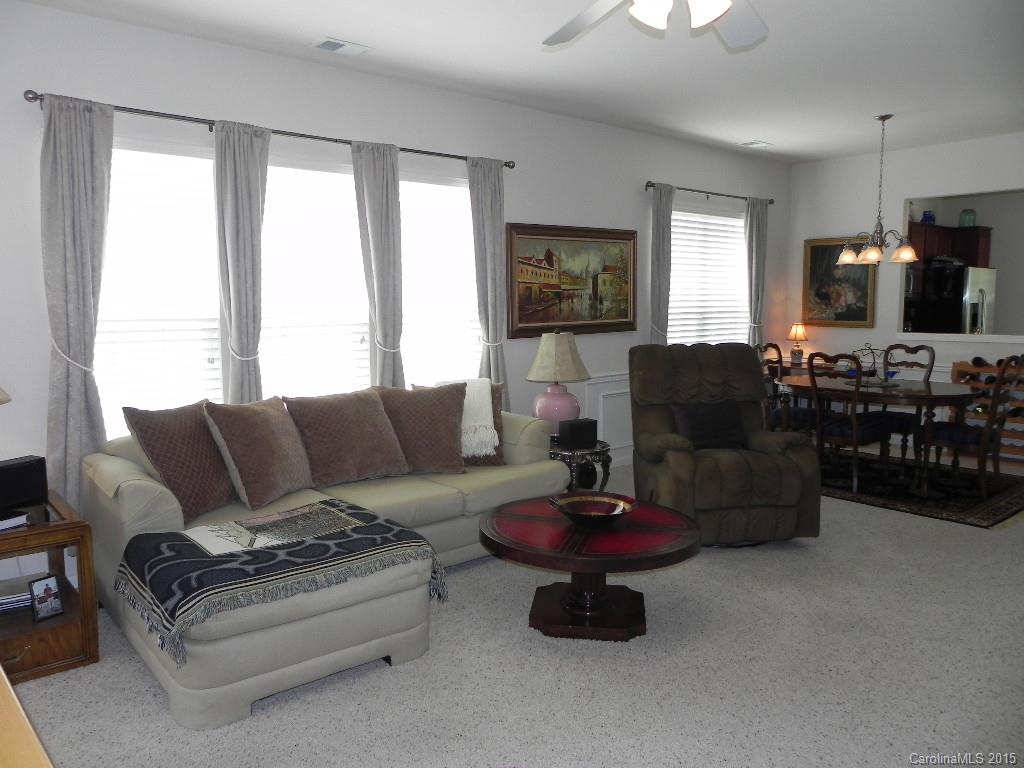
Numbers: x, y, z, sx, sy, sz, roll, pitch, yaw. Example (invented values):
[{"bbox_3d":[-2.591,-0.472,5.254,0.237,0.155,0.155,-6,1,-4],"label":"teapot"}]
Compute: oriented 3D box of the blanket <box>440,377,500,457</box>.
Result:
[{"bbox_3d":[-0.259,0.207,4.690,0.350,0.470,0.220,-5,8,-38],"label":"blanket"}]

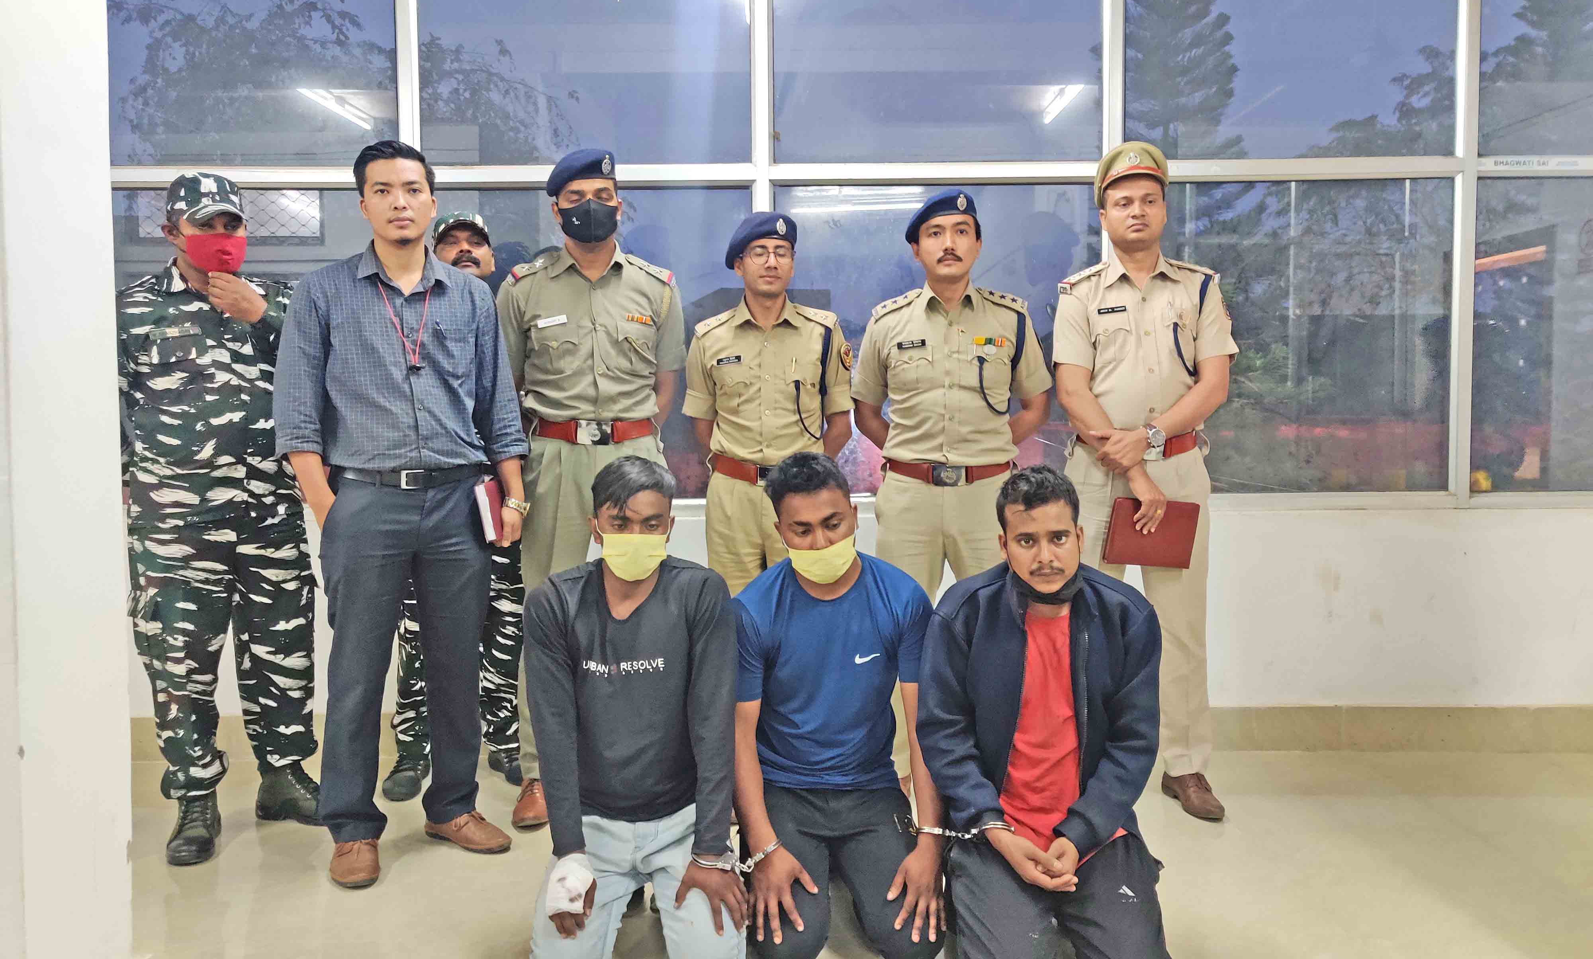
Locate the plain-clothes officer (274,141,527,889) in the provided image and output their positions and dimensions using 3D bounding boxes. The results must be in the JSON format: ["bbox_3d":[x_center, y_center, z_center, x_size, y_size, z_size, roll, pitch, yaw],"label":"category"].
[{"bbox_3d":[-0.972,0.047,3.061,0.600,1.755,0.400,-2,3,-23],"label":"plain-clothes officer"}]

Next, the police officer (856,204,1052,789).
[{"bbox_3d":[0.439,0.035,3.488,0.550,1.720,0.360,0,3,6],"label":"police officer"}]

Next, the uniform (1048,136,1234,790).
[{"bbox_3d":[0.966,-0.007,3.440,0.510,1.825,0.370,0,3,7],"label":"uniform"}]

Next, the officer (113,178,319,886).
[{"bbox_3d":[-1.491,0.066,3.199,0.560,1.710,0.430,-2,3,-30],"label":"officer"}]

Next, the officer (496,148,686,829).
[{"bbox_3d":[-0.583,0.007,3.446,0.510,1.822,0.360,-1,3,-7],"label":"officer"}]

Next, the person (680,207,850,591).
[{"bbox_3d":[-0.086,0.091,3.460,0.460,1.644,0.350,0,3,0],"label":"person"}]

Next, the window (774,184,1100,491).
[{"bbox_3d":[0.443,-0.439,3.906,1.033,0.966,0.060,0,3,0],"label":"window"}]

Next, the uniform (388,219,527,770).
[{"bbox_3d":[-1.025,0.061,3.709,0.500,1.691,0.350,-1,3,-7],"label":"uniform"}]

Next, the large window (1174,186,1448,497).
[{"bbox_3d":[1.547,-0.447,3.912,1.050,0.981,0.060,0,3,0],"label":"large window"}]

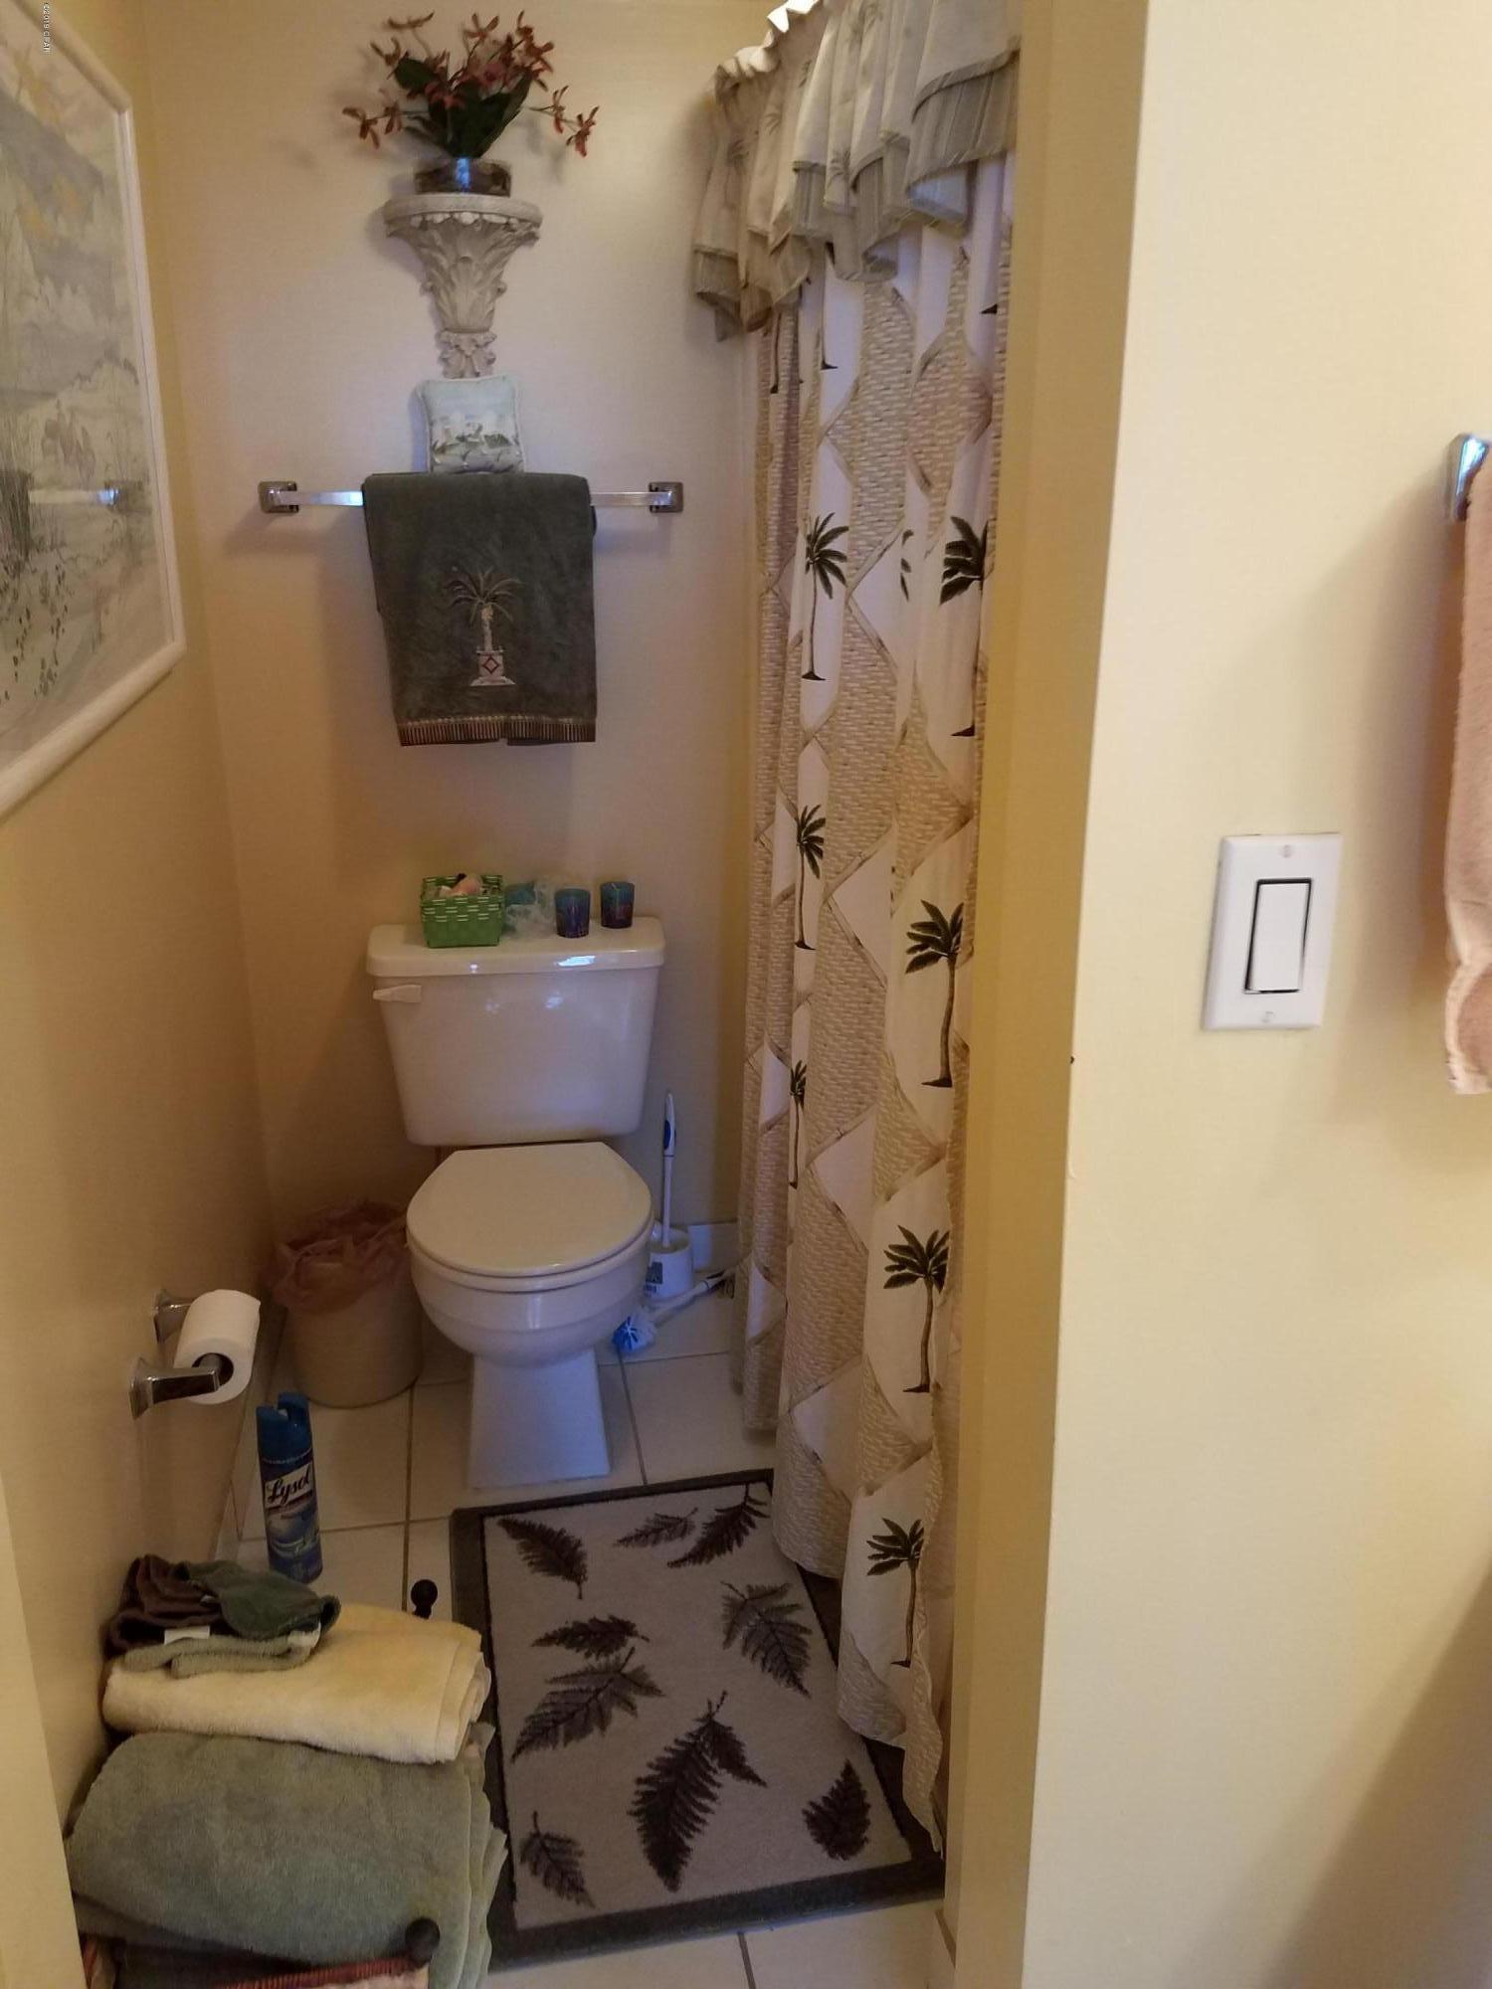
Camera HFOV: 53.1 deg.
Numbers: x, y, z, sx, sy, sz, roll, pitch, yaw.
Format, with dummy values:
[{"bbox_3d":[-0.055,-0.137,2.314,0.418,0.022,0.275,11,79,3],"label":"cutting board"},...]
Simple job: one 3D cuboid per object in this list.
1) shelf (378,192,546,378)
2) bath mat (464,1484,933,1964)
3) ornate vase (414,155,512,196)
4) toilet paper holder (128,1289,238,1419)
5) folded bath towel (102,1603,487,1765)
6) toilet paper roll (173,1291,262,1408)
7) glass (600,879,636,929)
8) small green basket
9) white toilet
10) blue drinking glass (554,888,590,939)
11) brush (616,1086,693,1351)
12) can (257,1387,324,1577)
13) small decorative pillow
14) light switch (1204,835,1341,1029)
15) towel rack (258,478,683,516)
[{"bbox_3d":[-0.412,-1.042,2.216,0.224,0.247,0.115,-4,17,-10],"label":"shelf"},{"bbox_3d":[-0.095,0.818,1.824,0.488,0.012,0.742,-4,17,-10],"label":"bath mat"},{"bbox_3d":[-0.394,-1.135,2.079,0.135,0.052,0.135,-4,19,-10],"label":"ornate vase"},{"bbox_3d":[-0.606,0.386,1.622,0.082,0.052,0.195,-4,17,-10],"label":"toilet paper holder"},{"bbox_3d":[-0.385,0.597,1.304,0.305,0.075,0.140,1,19,6],"label":"folded bath towel"},{"bbox_3d":[-0.558,0.372,1.586,0.081,0.081,0.101,-4,19,-10],"label":"toilet paper roll"},{"bbox_3d":[-0.210,-0.152,2.442,0.057,0.070,0.057,-4,19,-10],"label":"glass"},{"bbox_3d":[-0.452,-0.130,2.400,0.127,0.083,0.140,-2,17,-7],"label":"small green basket"},{"bbox_3d":[-0.334,0.319,2.275,0.456,0.713,0.662,-2,19,-6],"label":"white toilet"},{"bbox_3d":[-0.280,-0.131,2.421,0.056,0.070,0.056,-4,17,-10],"label":"blue drinking glass"},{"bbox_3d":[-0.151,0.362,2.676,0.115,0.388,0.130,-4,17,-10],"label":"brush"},{"bbox_3d":[-0.610,0.664,1.997,0.067,0.244,0.067,-7,20,-19],"label":"can"},{"bbox_3d":[-0.404,-0.838,2.214,0.148,0.145,0.050,-4,19,-10],"label":"small decorative pillow"},{"bbox_3d":[0.301,-0.032,0.844,0.070,0.114,0.008,-2,17,-5],"label":"light switch"},{"bbox_3d":[-0.405,-0.748,2.252,0.630,0.052,0.078,-4,19,-10],"label":"towel rack"}]

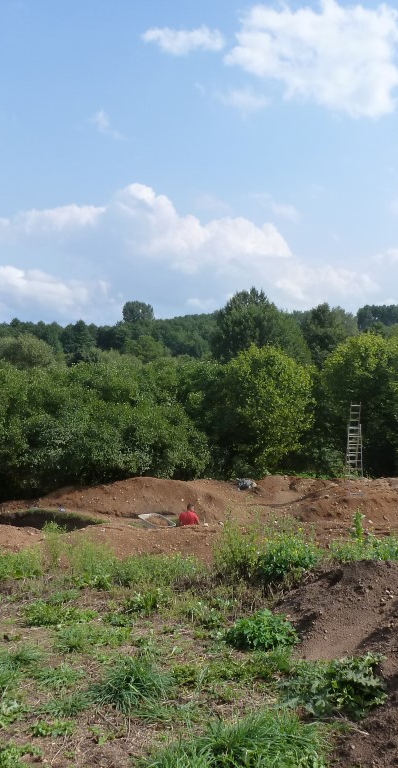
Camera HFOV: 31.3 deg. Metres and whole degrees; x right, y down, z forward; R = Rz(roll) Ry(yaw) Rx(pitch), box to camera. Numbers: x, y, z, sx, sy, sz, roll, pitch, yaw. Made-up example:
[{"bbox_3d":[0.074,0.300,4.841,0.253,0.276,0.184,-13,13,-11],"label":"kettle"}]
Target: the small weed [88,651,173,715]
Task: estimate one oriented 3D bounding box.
[{"bbox_3d":[-0.449,1.923,4.656,0.547,0.332,0.500,0,1,0],"label":"small weed"}]

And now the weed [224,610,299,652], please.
[{"bbox_3d":[0.537,2.096,6.096,0.633,0.300,0.520,0,1,0],"label":"weed"}]

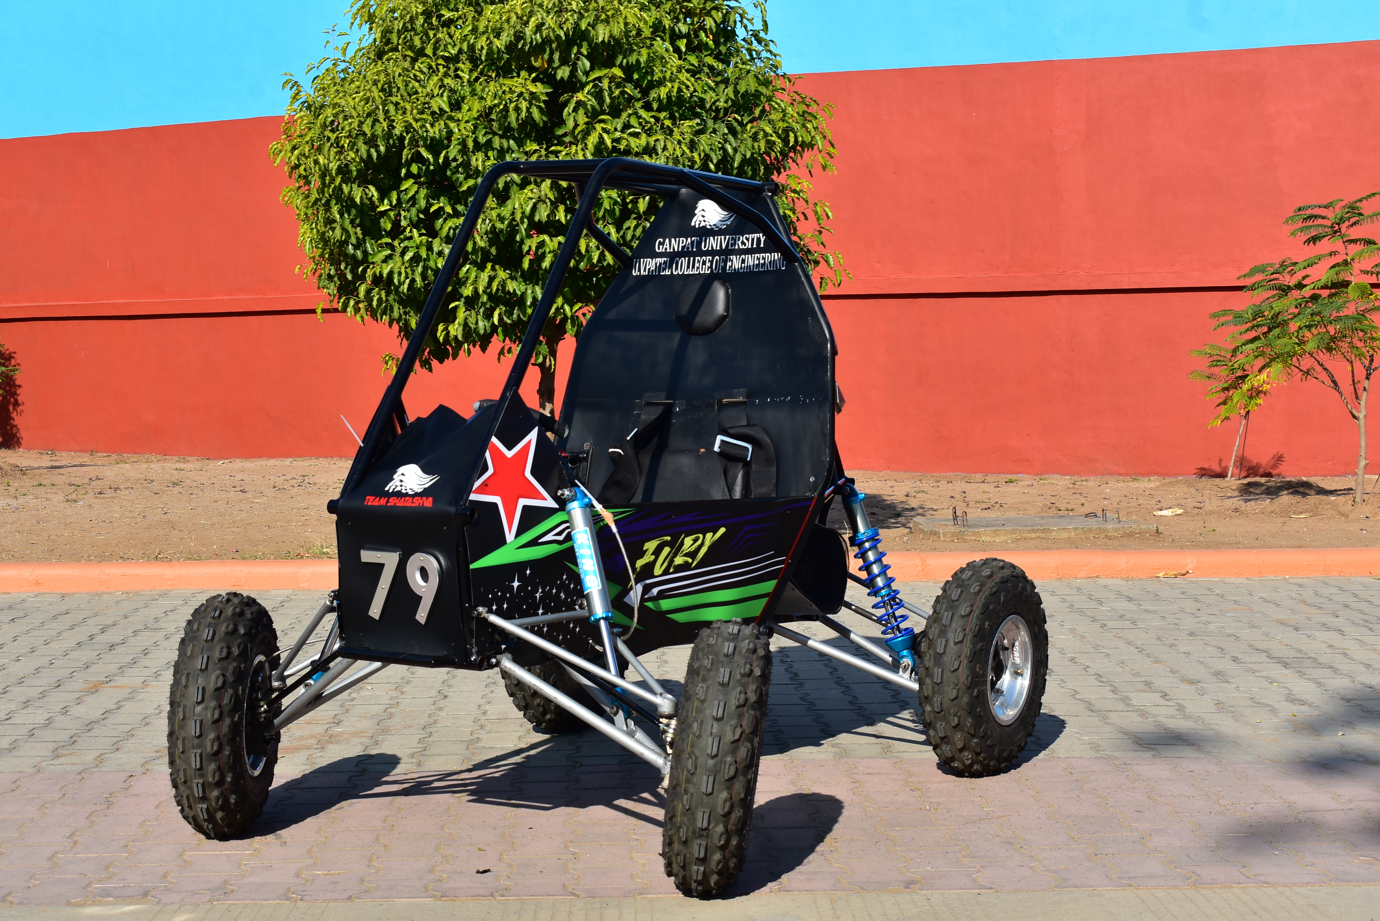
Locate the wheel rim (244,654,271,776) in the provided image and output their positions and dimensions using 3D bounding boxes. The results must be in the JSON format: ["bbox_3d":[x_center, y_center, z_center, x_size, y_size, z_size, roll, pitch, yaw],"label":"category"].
[{"bbox_3d":[-1.050,0.578,4.961,0.145,0.277,0.277,1,3,2],"label":"wheel rim"}]

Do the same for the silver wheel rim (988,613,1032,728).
[{"bbox_3d":[0.742,0.523,5.509,0.145,0.277,0.277,2,4,31],"label":"silver wheel rim"}]

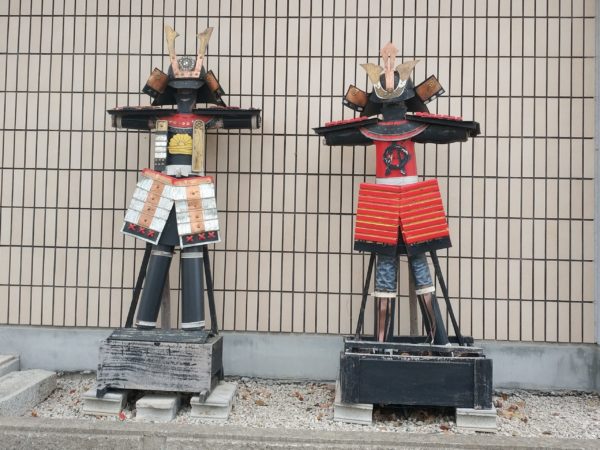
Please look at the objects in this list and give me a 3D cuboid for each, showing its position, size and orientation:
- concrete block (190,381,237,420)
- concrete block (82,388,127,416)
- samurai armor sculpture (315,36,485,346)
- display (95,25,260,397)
[{"bbox_3d":[-0.442,0.918,2.885,0.190,0.100,0.390,1,-2,2],"label":"concrete block"},{"bbox_3d":[-0.965,0.906,2.890,0.190,0.100,0.390,1,-2,2],"label":"concrete block"},{"bbox_3d":[0.508,-0.154,2.870,0.850,1.535,0.340,1,-2,3],"label":"samurai armor sculpture"},{"bbox_3d":[-0.605,-0.086,2.900,0.820,1.900,0.420,1,-2,3],"label":"display"}]

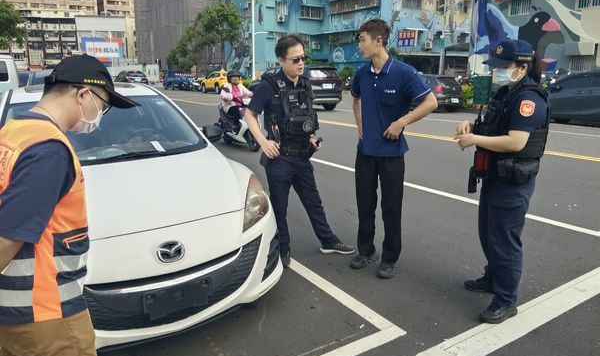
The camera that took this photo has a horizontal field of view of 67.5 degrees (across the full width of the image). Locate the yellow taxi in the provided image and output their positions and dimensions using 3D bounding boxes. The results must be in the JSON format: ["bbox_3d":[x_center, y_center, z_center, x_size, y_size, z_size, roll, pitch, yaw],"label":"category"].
[{"bbox_3d":[-6.179,-7.555,35.393,1.820,1.700,4.450,-9,15,-31],"label":"yellow taxi"}]

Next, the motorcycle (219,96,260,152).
[{"bbox_3d":[-1.262,-1.191,9.297,0.680,1.100,1.780,-9,15,-32],"label":"motorcycle"}]

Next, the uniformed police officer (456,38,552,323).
[{"bbox_3d":[1.230,0.025,2.718,0.570,1.640,0.480,-1,13,0],"label":"uniformed police officer"}]

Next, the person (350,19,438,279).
[{"bbox_3d":[0.608,-0.184,3.295,0.600,1.800,0.380,6,15,27],"label":"person"}]

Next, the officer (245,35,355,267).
[{"bbox_3d":[0.008,-0.182,3.468,0.720,1.730,0.500,-8,15,-29],"label":"officer"}]

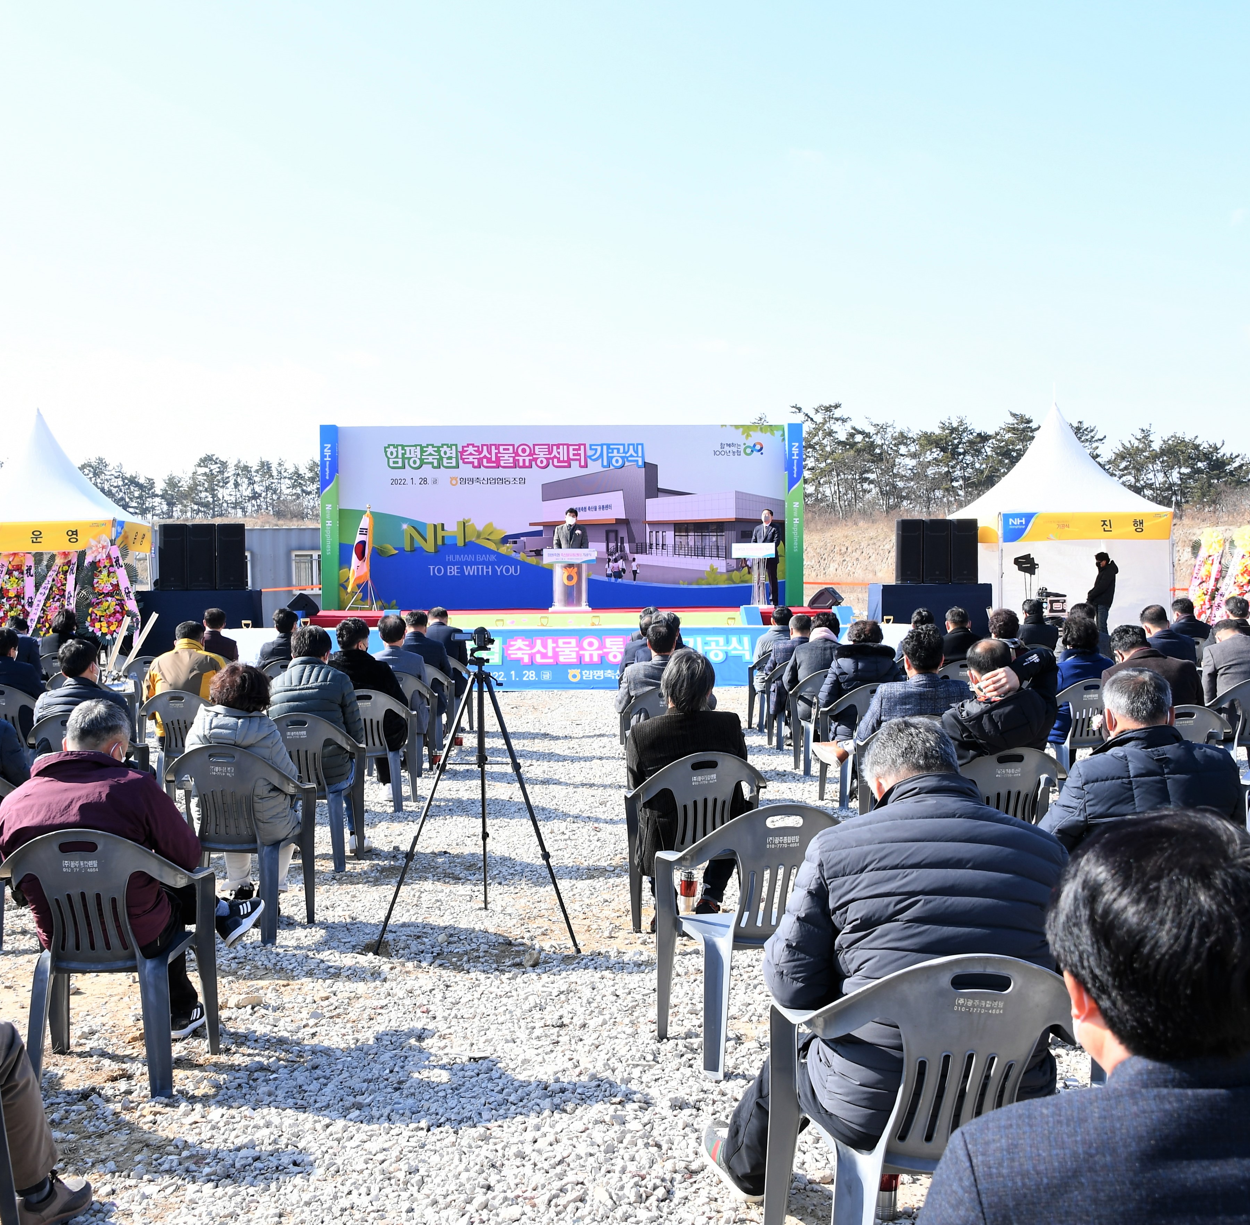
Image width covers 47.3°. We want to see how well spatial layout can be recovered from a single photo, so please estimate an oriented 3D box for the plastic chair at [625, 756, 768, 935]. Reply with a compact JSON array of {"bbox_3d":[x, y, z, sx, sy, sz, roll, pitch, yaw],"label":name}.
[{"bbox_3d":[0.285,0.901,5.527,0.555,0.780,0.530,0,2,-3],"label":"plastic chair"}]

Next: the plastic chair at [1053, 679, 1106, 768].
[{"bbox_3d":[2.872,0.807,9.118,0.560,0.790,0.560,0,1,2],"label":"plastic chair"}]

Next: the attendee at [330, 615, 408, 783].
[{"bbox_3d":[-1.596,0.626,9.145,0.560,1.210,0.760,0,1,0],"label":"attendee"}]

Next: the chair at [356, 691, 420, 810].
[{"bbox_3d":[-1.581,0.841,8.915,0.560,0.790,0.560,0,1,-1],"label":"chair"}]

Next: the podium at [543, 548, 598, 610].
[{"bbox_3d":[-0.967,-0.569,25.200,0.930,1.090,0.500,0,2,0],"label":"podium"}]

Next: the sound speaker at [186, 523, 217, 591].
[{"bbox_3d":[-7.726,-1.016,26.100,0.520,1.200,0.520,0,1,-4],"label":"sound speaker"}]

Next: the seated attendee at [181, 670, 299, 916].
[{"bbox_3d":[-1.585,0.764,6.052,0.500,1.120,0.680,0,2,1],"label":"seated attendee"}]

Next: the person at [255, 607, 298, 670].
[{"bbox_3d":[-2.873,0.567,12.372,0.486,1.235,0.709,0,1,3],"label":"person"}]

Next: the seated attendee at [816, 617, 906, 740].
[{"bbox_3d":[1.517,0.615,9.264,0.537,1.215,0.709,0,1,-2],"label":"seated attendee"}]

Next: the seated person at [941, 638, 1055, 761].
[{"bbox_3d":[1.481,0.689,6.003,0.540,1.200,0.840,0,2,-5],"label":"seated person"}]

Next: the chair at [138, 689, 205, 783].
[{"bbox_3d":[-2.761,0.858,8.960,0.560,0.800,0.550,-1,2,-8],"label":"chair"}]

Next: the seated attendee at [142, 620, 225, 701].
[{"bbox_3d":[-2.656,0.645,8.873,0.540,1.240,0.820,0,2,2],"label":"seated attendee"}]

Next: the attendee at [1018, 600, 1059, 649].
[{"bbox_3d":[3.903,0.488,13.714,0.520,1.220,0.750,0,1,0],"label":"attendee"}]

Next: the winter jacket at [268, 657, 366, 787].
[{"bbox_3d":[-1.532,0.534,7.164,0.496,0.648,0.446,0,1,-2],"label":"winter jacket"}]

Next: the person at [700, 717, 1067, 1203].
[{"bbox_3d":[0.505,0.795,3.026,0.630,1.250,1.000,-1,2,-12],"label":"person"}]

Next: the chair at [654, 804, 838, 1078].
[{"bbox_3d":[0.394,0.911,4.167,0.555,0.780,0.530,-1,2,-12],"label":"chair"}]

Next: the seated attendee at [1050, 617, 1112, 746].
[{"bbox_3d":[2.854,0.607,9.223,0.510,1.220,0.820,-1,2,-8],"label":"seated attendee"}]

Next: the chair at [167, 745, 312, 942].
[{"bbox_3d":[-1.561,0.910,5.771,0.562,0.800,0.537,0,1,0],"label":"chair"}]

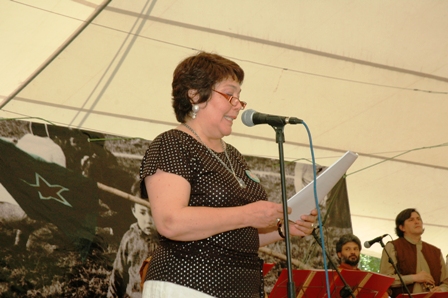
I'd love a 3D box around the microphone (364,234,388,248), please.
[{"bbox_3d":[1.119,0.669,7.500,0.200,0.055,0.052,-29,-19,20],"label":"microphone"}]

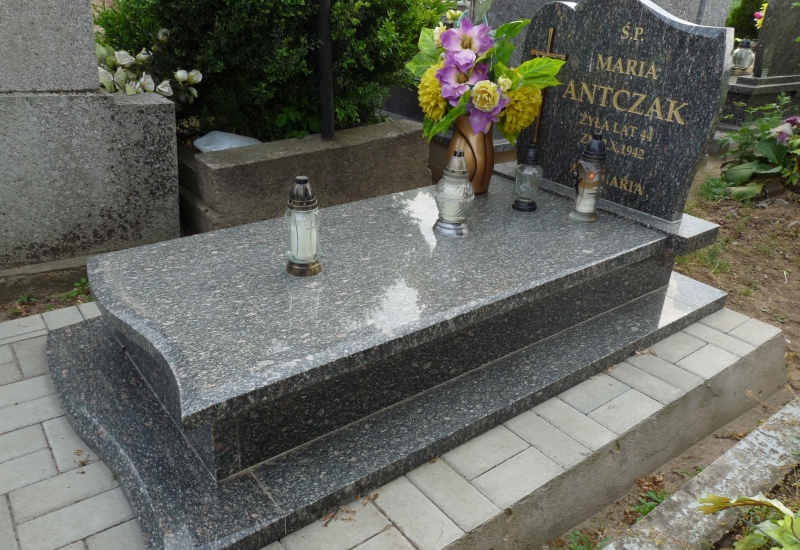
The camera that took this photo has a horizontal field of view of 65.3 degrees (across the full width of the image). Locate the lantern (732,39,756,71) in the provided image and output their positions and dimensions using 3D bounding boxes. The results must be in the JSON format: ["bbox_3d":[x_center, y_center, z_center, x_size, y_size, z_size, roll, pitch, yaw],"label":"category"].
[{"bbox_3d":[2.591,-1.639,4.675,0.155,0.248,0.155,14,27,24],"label":"lantern"}]

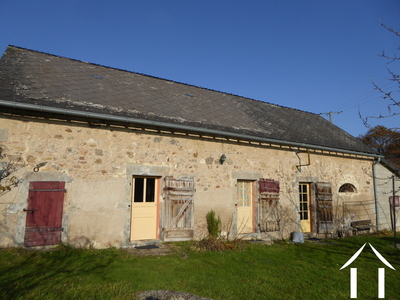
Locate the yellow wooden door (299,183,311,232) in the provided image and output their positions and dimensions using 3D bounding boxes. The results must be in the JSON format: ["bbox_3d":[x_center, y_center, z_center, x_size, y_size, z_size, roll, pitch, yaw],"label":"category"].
[{"bbox_3d":[4.712,2.556,12.852,0.870,2.157,0.090,5,-9,-30],"label":"yellow wooden door"}]

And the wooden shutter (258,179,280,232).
[{"bbox_3d":[2.796,2.218,11.544,1.098,2.053,0.070,5,-9,-30],"label":"wooden shutter"}]

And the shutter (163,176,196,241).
[{"bbox_3d":[-0.675,1.946,9.551,1.090,2.077,0.070,5,-9,-30],"label":"shutter"}]

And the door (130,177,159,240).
[{"bbox_3d":[-1.728,1.850,9.182,0.902,1.992,0.090,5,-9,-30],"label":"door"}]

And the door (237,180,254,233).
[{"bbox_3d":[1.795,2.197,11.194,0.900,2.037,0.090,5,-9,-30],"label":"door"}]

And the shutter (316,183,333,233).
[{"bbox_3d":[5.695,2.624,13.184,1.098,2.207,0.070,5,-9,-30],"label":"shutter"}]

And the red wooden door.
[{"bbox_3d":[-4.097,1.694,7.679,0.856,1.679,0.080,5,-9,-30],"label":"red wooden door"}]

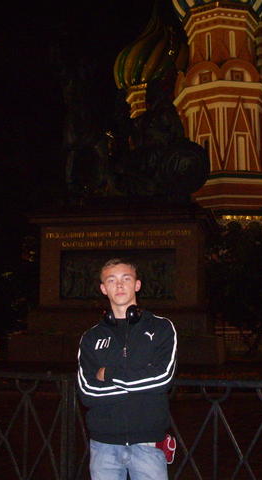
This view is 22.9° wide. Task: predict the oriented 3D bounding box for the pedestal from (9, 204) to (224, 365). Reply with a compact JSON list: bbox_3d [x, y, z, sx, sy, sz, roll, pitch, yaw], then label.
[{"bbox_3d":[-0.058,1.292,18.667,5.420,4.100,4.200,-1,-6,10],"label":"pedestal"}]

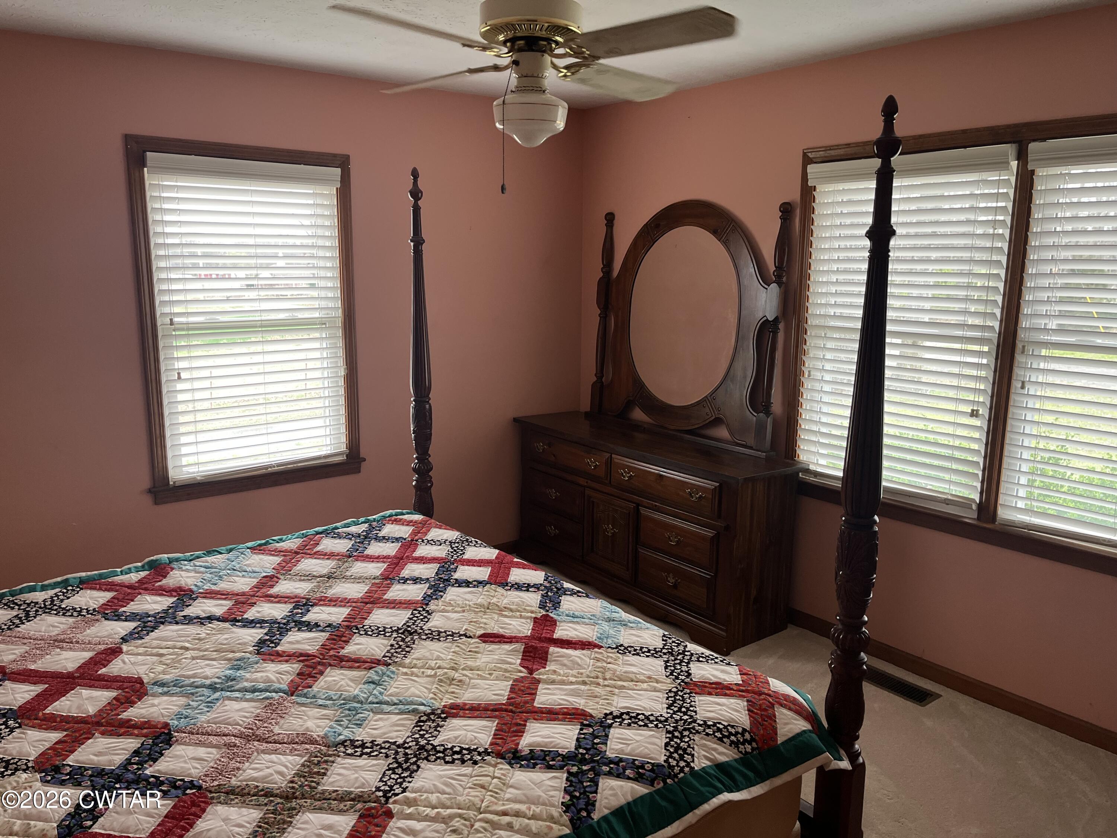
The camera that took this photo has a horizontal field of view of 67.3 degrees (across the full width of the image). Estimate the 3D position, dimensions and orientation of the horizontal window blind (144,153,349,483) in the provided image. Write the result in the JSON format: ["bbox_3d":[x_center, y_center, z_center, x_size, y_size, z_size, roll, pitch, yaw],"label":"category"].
[{"bbox_3d":[-1.304,-0.427,3.651,0.800,1.340,0.065,-8,14,-38],"label":"horizontal window blind"}]

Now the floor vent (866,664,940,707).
[{"bbox_3d":[1.316,1.042,3.319,0.134,0.014,0.345,-8,14,-38],"label":"floor vent"}]

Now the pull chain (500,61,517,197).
[{"bbox_3d":[-0.119,-0.695,2.008,0.036,0.305,0.032,0,11,-3],"label":"pull chain"}]

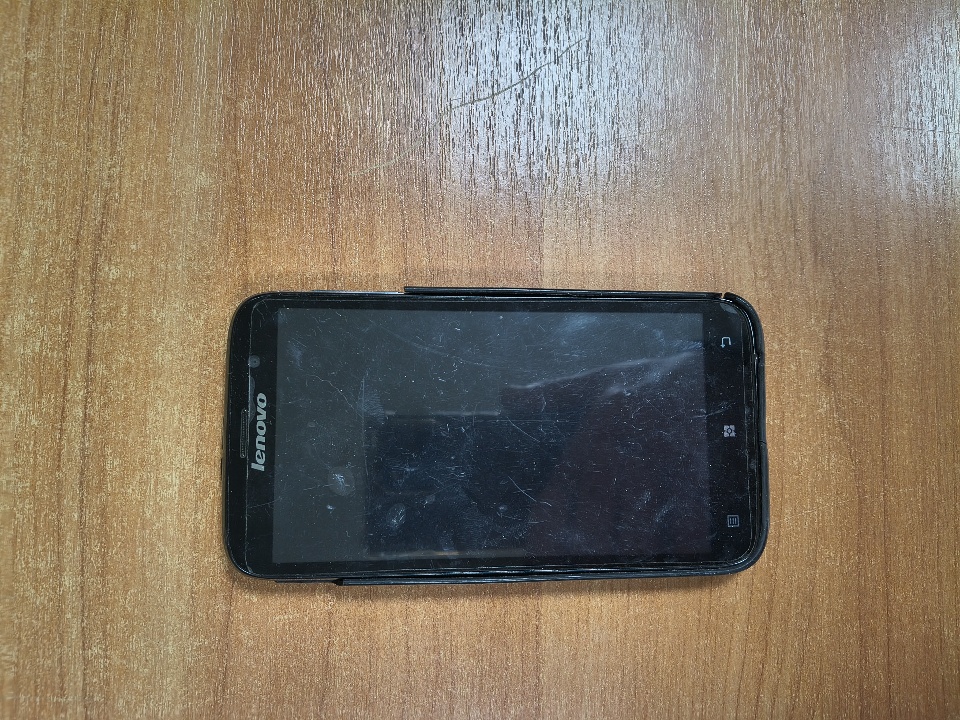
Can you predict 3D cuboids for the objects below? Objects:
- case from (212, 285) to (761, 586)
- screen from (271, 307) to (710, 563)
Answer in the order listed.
[{"bbox_3d":[0.006,0.021,0.207,0.154,0.011,0.082,0,84,-5],"label":"case"},{"bbox_3d":[0.005,0.020,0.203,0.122,0.002,0.069,0,84,-5],"label":"screen"}]

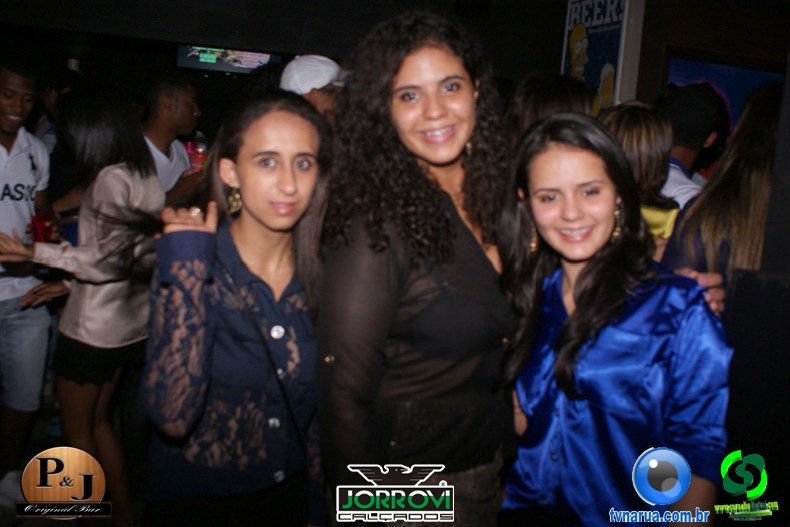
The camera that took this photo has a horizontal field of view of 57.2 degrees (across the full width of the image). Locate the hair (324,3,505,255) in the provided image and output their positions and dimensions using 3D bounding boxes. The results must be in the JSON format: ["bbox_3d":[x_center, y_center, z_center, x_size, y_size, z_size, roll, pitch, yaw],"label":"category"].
[{"bbox_3d":[0.033,-0.207,1.180,0.285,0.380,0.270,-1,7,-7],"label":"hair"}]

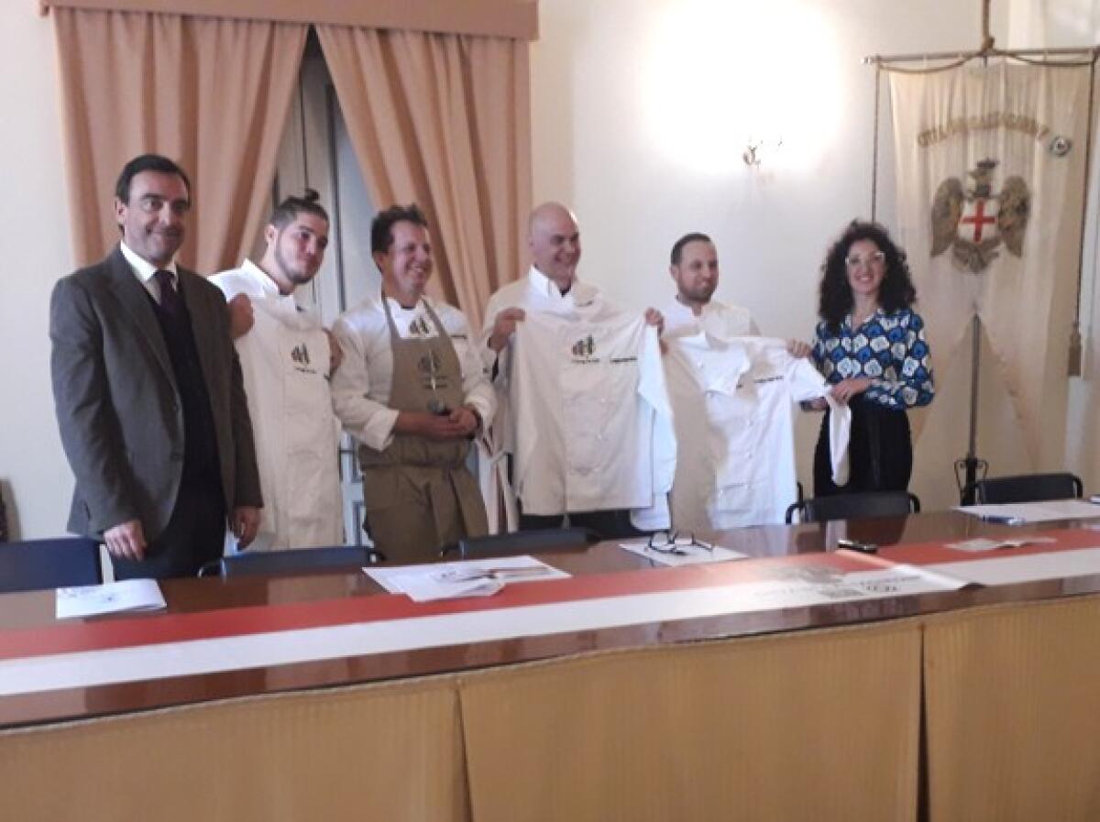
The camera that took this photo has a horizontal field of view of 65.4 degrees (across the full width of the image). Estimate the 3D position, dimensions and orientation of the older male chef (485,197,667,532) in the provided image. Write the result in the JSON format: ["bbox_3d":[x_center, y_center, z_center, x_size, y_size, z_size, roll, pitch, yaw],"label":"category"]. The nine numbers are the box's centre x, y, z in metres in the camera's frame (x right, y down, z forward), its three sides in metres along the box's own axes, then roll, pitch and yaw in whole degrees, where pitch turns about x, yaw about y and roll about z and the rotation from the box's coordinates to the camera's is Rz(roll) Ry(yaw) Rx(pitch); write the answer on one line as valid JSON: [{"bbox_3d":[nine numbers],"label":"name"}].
[{"bbox_3d":[0.045,0.228,2.672,0.580,1.730,0.440,-3,7,-17],"label":"older male chef"}]

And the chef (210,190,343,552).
[{"bbox_3d":[-0.714,0.234,2.598,0.500,1.763,0.400,-6,8,-38],"label":"chef"}]

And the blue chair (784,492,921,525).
[{"bbox_3d":[1.061,0.690,2.662,0.510,0.780,0.530,-2,7,-10],"label":"blue chair"}]

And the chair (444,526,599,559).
[{"bbox_3d":[-0.013,0.756,2.252,0.510,0.780,0.530,-3,7,-14],"label":"chair"}]

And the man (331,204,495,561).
[{"bbox_3d":[-0.398,0.269,2.500,0.520,1.705,0.380,-4,7,-25],"label":"man"}]

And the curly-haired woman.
[{"bbox_3d":[1.096,0.186,3.049,0.500,1.691,0.380,1,7,20],"label":"curly-haired woman"}]

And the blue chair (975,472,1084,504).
[{"bbox_3d":[1.781,0.650,2.903,0.510,0.780,0.530,-3,7,-14],"label":"blue chair"}]

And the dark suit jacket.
[{"bbox_3d":[-1.020,-0.047,2.200,0.520,0.770,0.320,-6,8,-38],"label":"dark suit jacket"}]

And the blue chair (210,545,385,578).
[{"bbox_3d":[-0.609,0.786,2.085,0.510,0.780,0.530,-3,7,-14],"label":"blue chair"}]

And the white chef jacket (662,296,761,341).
[{"bbox_3d":[0.554,-0.031,2.920,0.520,0.720,0.300,-1,7,-4],"label":"white chef jacket"}]

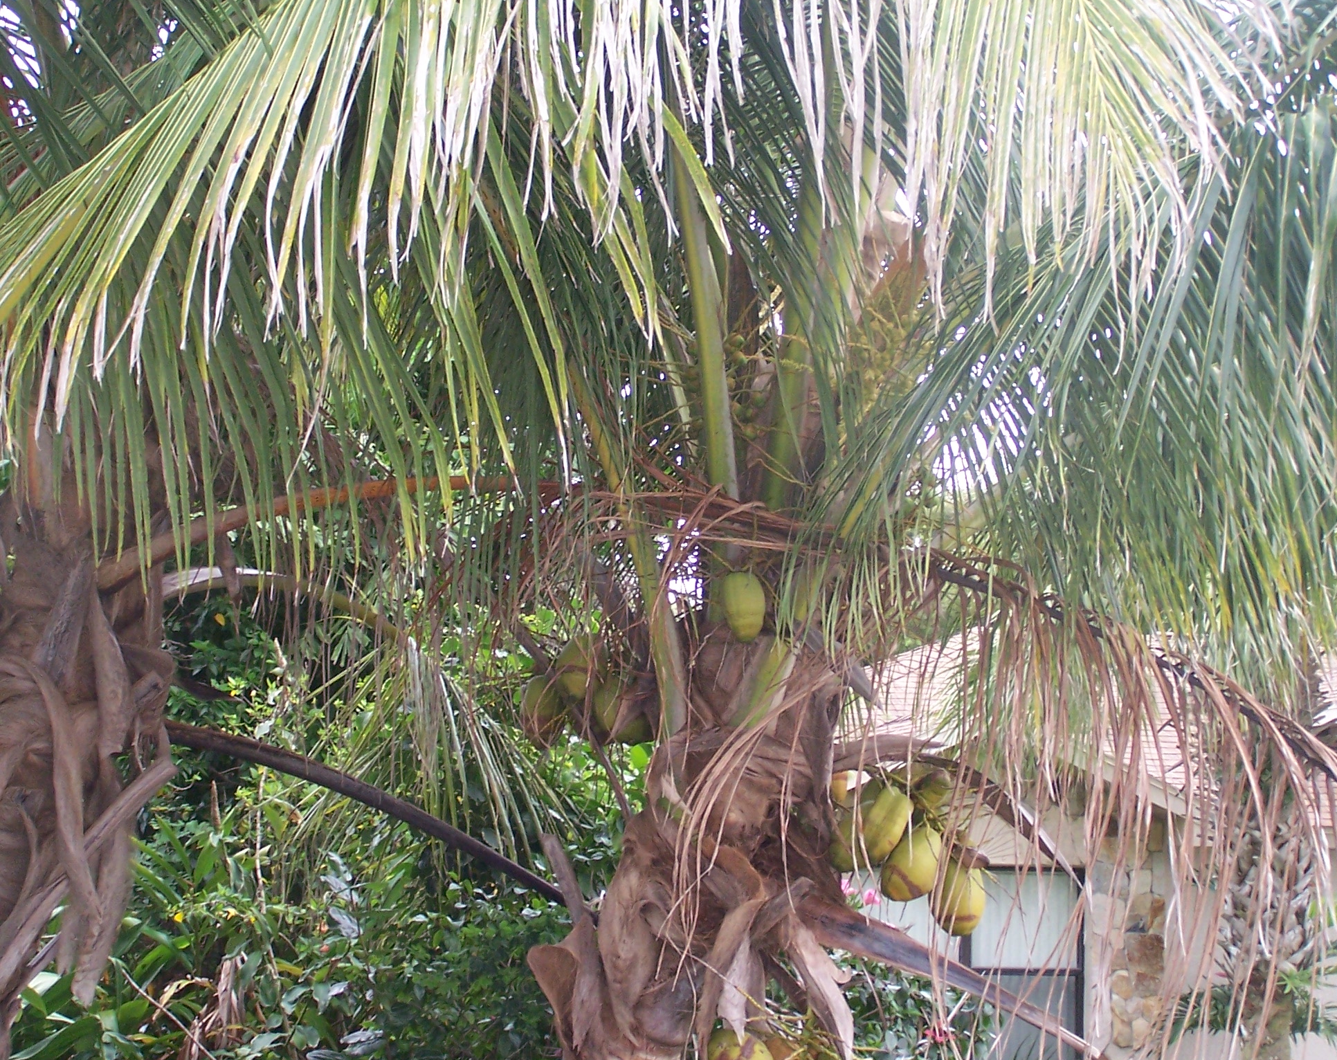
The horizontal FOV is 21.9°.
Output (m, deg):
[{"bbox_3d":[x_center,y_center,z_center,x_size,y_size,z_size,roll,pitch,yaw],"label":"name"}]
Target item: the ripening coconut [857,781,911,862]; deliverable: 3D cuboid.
[{"bbox_3d":[0.695,0.939,11.100,0.160,0.260,0.160,19,-6,0],"label":"ripening coconut"}]

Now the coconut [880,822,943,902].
[{"bbox_3d":[0.784,1.069,11.100,0.180,0.255,0.180,22,-6,0],"label":"coconut"}]

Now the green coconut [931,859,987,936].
[{"bbox_3d":[0.936,1.181,11.100,0.175,0.250,0.175,9,-6,0],"label":"green coconut"}]

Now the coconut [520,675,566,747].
[{"bbox_3d":[-0.410,0.593,11.300,0.160,0.235,0.160,2,-6,0],"label":"coconut"}]

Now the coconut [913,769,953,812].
[{"bbox_3d":[0.857,0.848,11.200,0.150,0.180,0.150,27,-6,0],"label":"coconut"}]

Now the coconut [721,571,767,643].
[{"bbox_3d":[0.240,0.242,11.000,0.150,0.235,0.150,-6,-6,0],"label":"coconut"}]

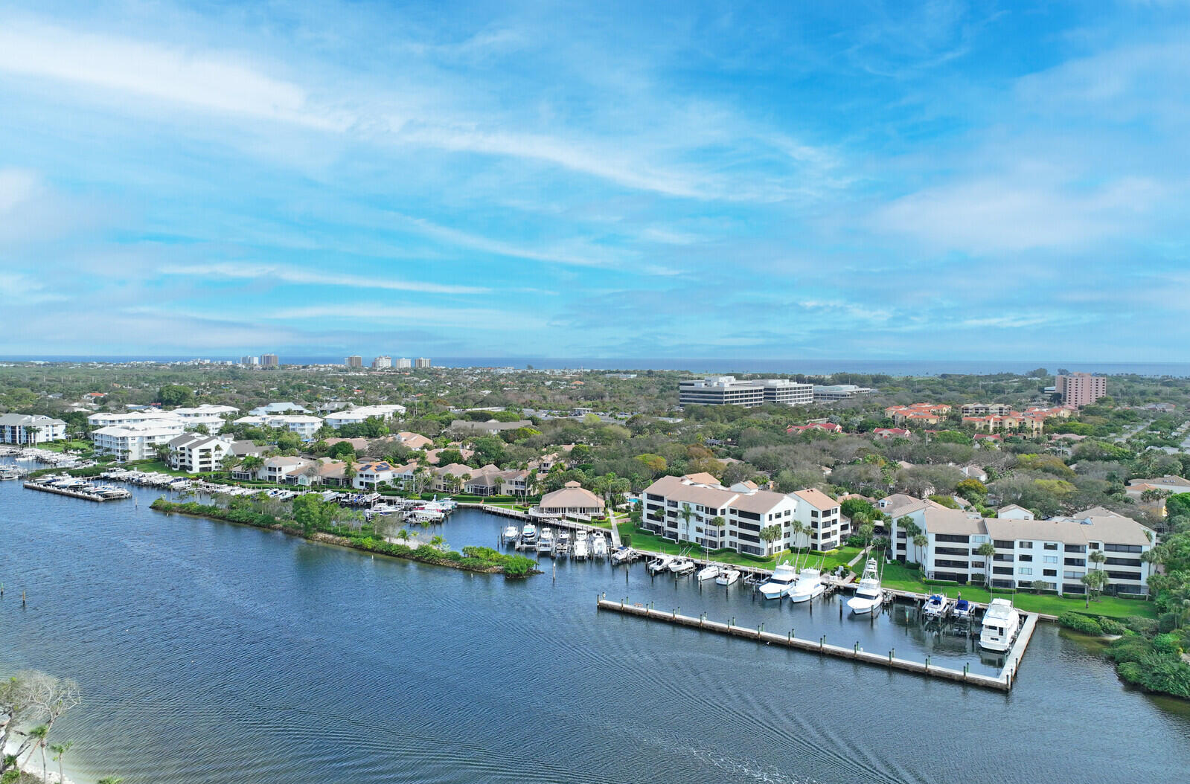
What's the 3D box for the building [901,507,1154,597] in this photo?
[{"bbox_3d":[96.280,34.210,188.500,49.000,14.100,29.000,1,3,18],"label":"building"}]

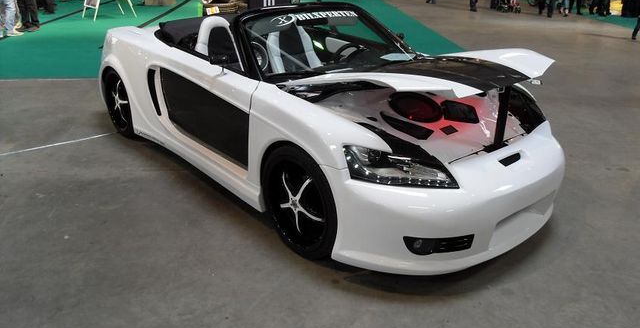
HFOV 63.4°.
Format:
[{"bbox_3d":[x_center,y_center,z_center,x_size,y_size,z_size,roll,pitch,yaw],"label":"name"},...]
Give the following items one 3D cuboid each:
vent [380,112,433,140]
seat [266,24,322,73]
[{"bbox_3d":[0.504,-0.210,3.066,0.342,0.040,0.153,22,35,8],"label":"vent"},{"bbox_3d":[-0.106,-0.770,4.249,0.500,0.880,0.760,-18,30,-38],"label":"seat"}]

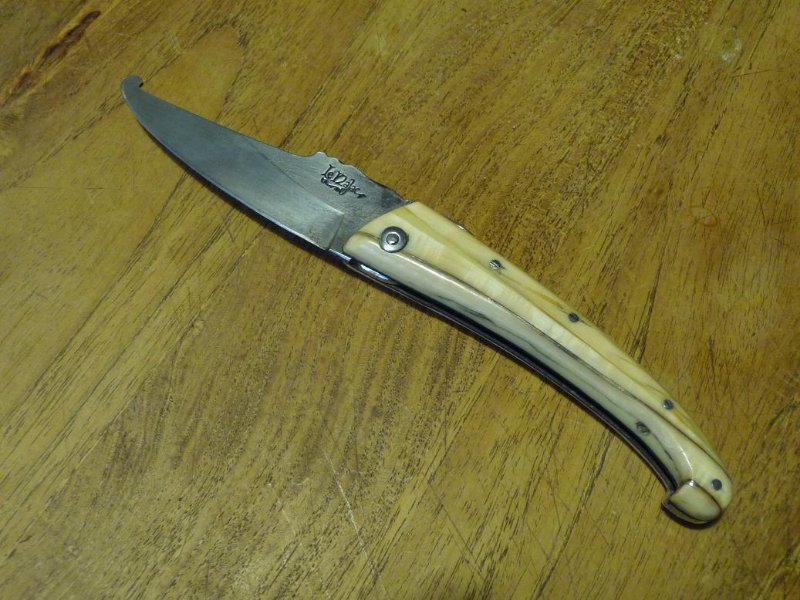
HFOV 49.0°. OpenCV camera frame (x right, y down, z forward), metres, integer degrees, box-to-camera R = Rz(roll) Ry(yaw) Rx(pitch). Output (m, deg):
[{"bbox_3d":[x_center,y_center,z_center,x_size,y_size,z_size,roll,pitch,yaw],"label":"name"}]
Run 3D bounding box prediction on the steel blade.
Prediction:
[{"bbox_3d":[-0.041,-0.037,0.249,0.100,0.004,0.027,24,66,11],"label":"steel blade"}]

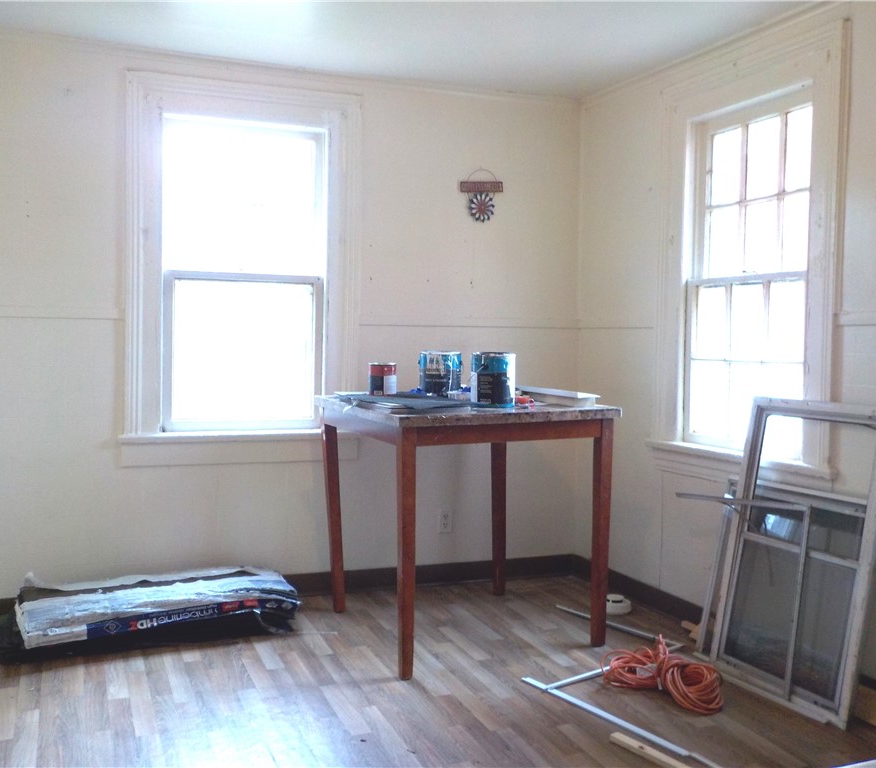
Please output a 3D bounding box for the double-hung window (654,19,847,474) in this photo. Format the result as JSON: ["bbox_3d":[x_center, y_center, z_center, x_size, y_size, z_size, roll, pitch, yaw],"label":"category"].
[{"bbox_3d":[1.147,-0.462,3.378,0.110,1.520,0.960,-1,3,-24],"label":"double-hung window"}]

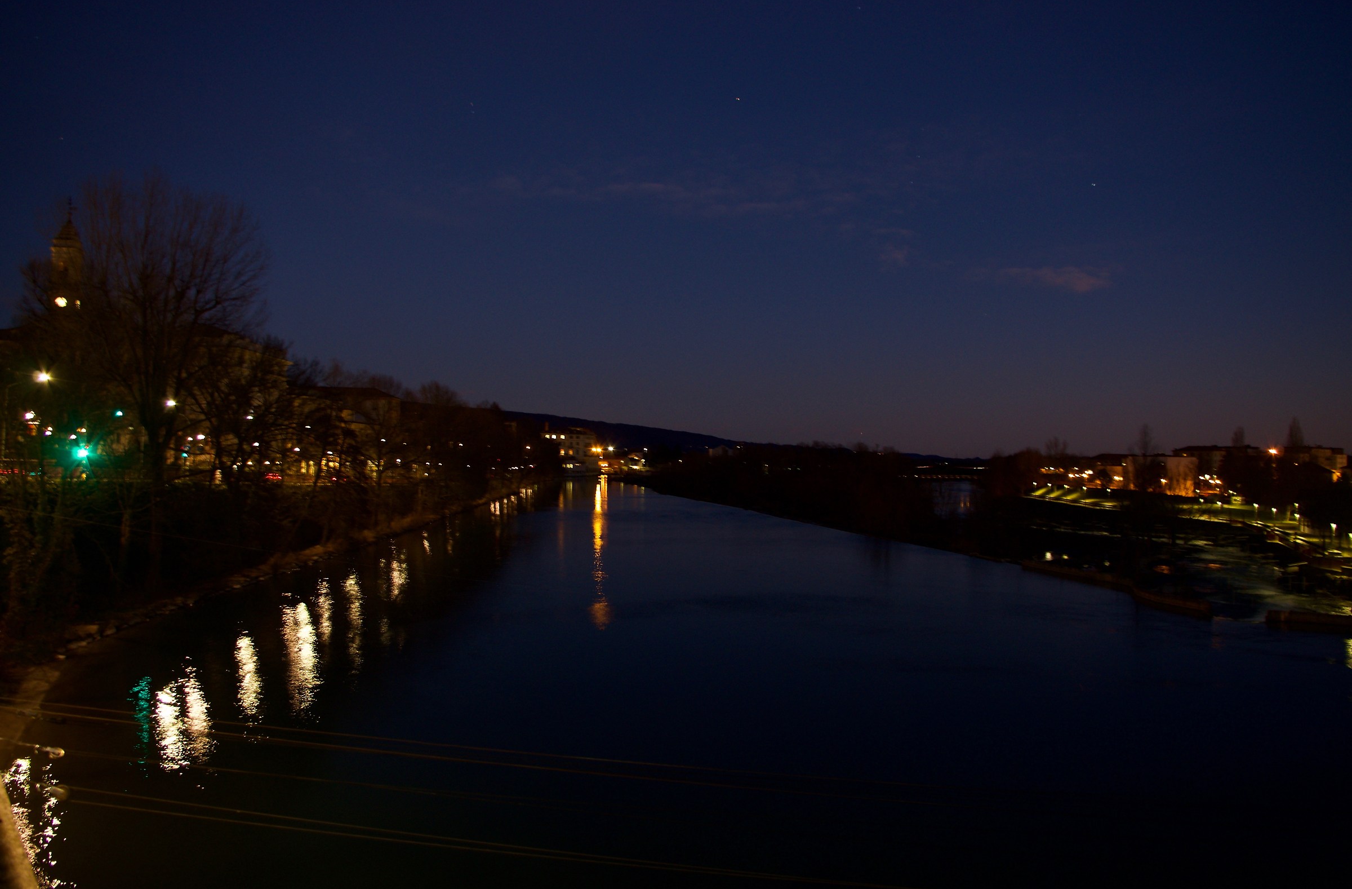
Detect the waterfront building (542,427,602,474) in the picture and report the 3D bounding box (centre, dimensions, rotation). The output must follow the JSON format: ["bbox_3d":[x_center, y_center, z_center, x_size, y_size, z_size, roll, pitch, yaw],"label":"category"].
[{"bbox_3d":[-45.000,2.700,438.000,21.300,20.500,14.000,0,-1,22],"label":"waterfront building"}]

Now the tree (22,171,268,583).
[{"bbox_3d":[-30.600,-3.900,58.000,13.600,23.600,13.000,0,-1,0],"label":"tree"}]

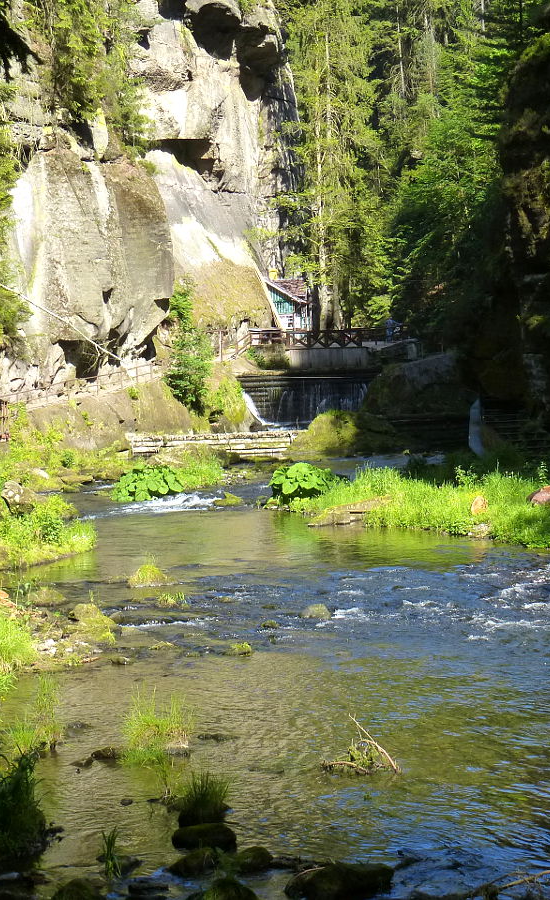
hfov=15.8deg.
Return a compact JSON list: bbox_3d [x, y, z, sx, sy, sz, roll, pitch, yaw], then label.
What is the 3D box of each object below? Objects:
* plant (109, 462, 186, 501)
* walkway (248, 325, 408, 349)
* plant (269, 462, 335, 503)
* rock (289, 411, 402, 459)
[{"bbox_3d":[-3.713,0.954,58.000,2.100,1.050,1.700,0,3,0],"label":"plant"},{"bbox_3d":[2.976,-6.433,112.000,9.000,1.300,2.200,0,3,0],"label":"walkway"},{"bbox_3d":[0.793,0.938,57.000,1.850,1.050,1.600,0,3,0],"label":"plant"},{"bbox_3d":[2.676,-0.588,75.000,4.200,1.750,3.200,0,3,0],"label":"rock"}]

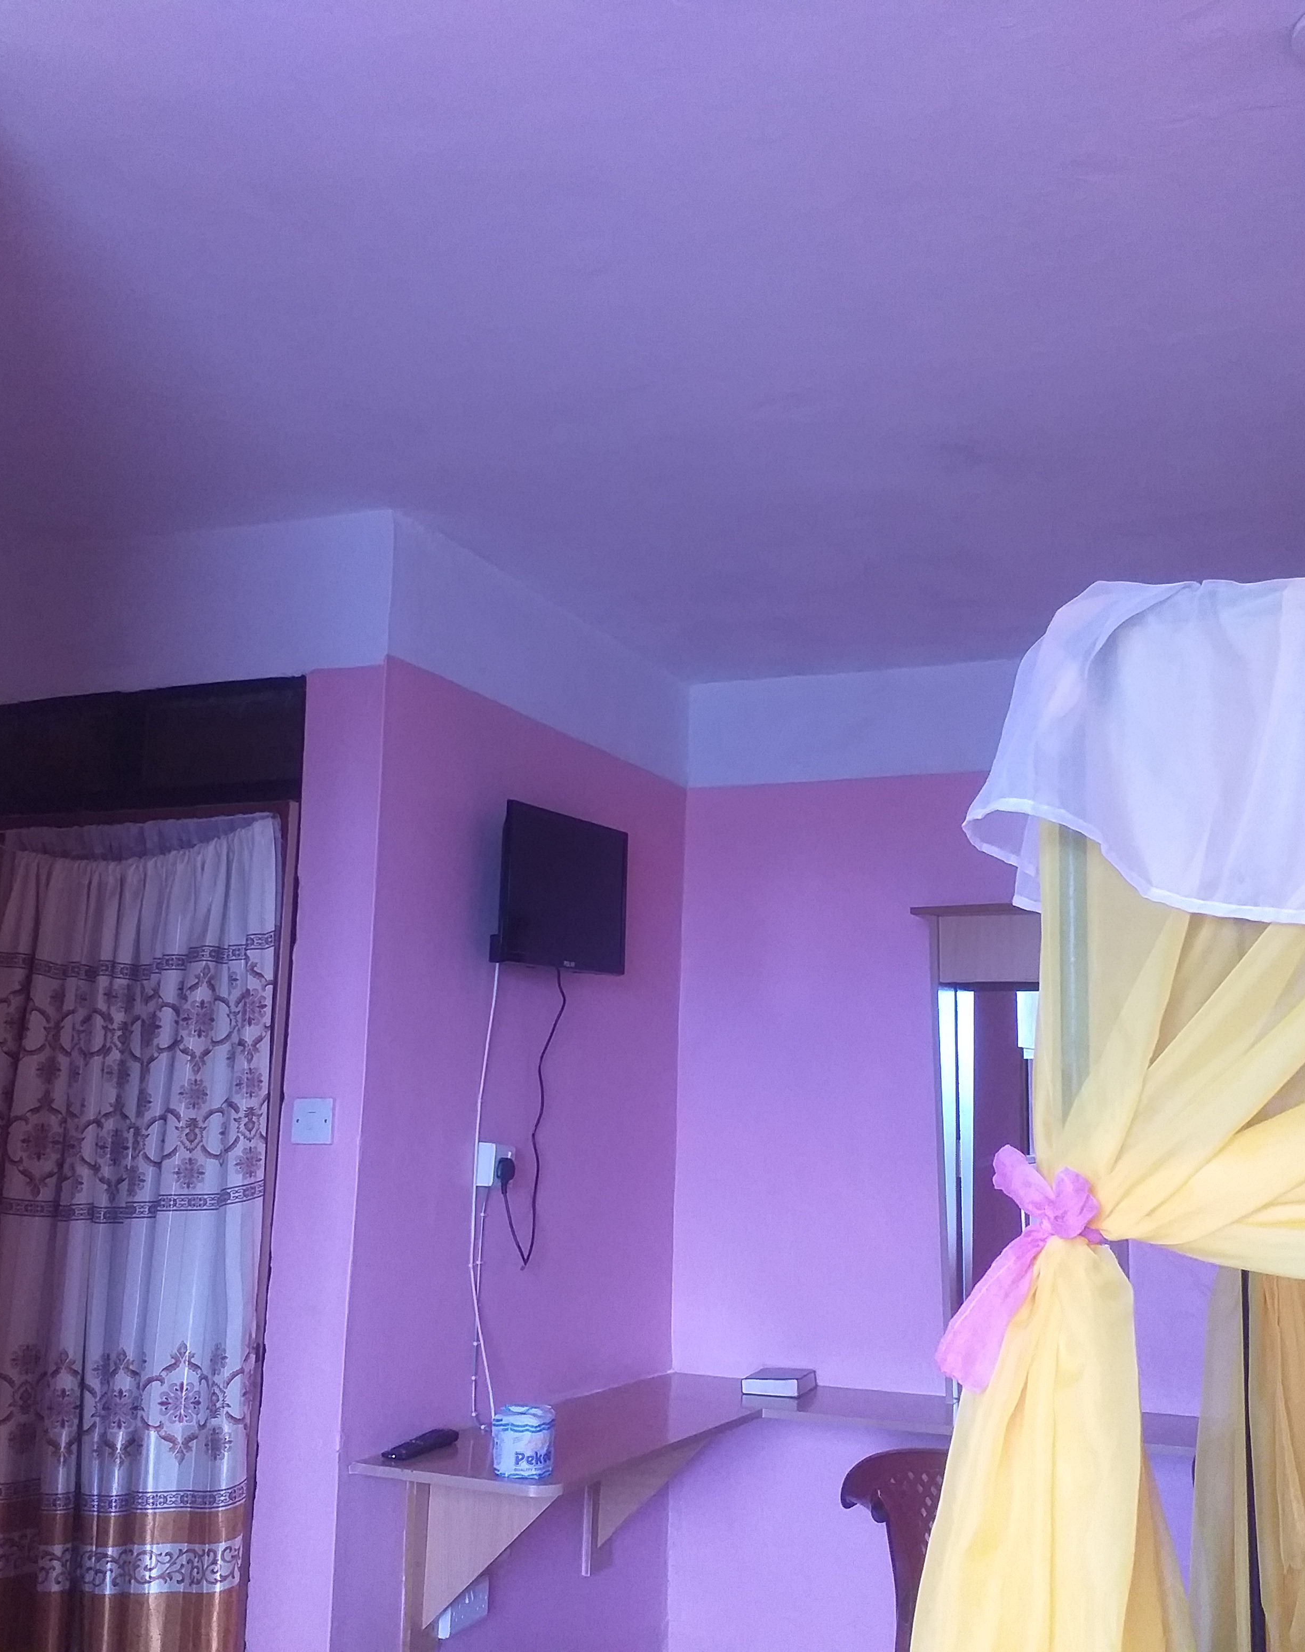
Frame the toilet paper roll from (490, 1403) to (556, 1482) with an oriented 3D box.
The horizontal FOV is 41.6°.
[{"bbox_3d":[-0.227,1.095,3.049,0.105,0.110,0.105,2,-10,0],"label":"toilet paper roll"}]

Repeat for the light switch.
[{"bbox_3d":[-0.637,0.551,3.205,0.086,0.086,0.010,-2,-10,21],"label":"light switch"}]

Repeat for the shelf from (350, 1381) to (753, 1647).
[{"bbox_3d":[-0.066,1.451,3.600,0.408,0.397,1.390,-3,-11,25],"label":"shelf"}]

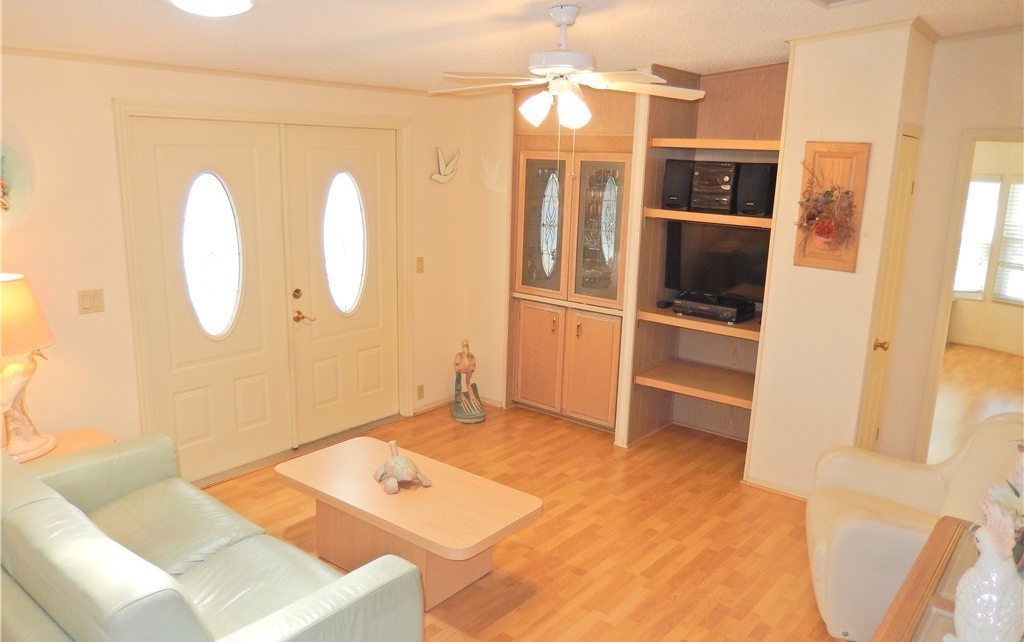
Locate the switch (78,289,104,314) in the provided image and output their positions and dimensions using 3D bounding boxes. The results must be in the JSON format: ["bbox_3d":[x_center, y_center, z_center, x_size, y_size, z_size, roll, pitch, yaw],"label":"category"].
[{"bbox_3d":[-1.996,-0.092,3.519,0.010,0.114,0.114,11,16,35],"label":"switch"}]

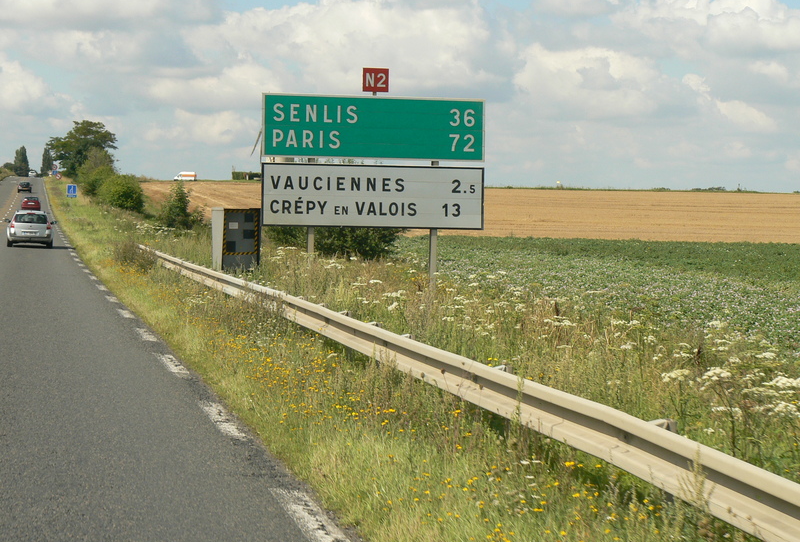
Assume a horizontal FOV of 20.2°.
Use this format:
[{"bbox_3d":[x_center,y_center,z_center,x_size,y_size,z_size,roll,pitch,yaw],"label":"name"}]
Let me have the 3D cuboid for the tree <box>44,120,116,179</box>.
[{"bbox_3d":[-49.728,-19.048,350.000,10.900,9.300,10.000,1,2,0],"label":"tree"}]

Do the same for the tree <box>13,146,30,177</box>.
[{"bbox_3d":[-114.724,-33.064,680.000,5.200,10.100,5.200,1,2,0],"label":"tree"}]

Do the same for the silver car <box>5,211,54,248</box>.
[{"bbox_3d":[-14.628,-1.670,88.700,1.850,1.490,4.450,1,2,-9],"label":"silver car"}]

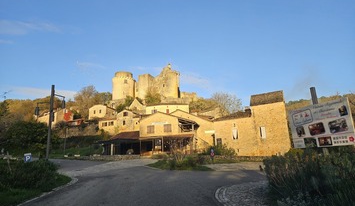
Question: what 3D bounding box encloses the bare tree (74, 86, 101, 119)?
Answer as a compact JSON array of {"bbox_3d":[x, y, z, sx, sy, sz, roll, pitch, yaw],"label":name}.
[{"bbox_3d":[-32.550,0.040,86.050,9.000,12.500,9.000,2,-12,-11],"label":"bare tree"}]

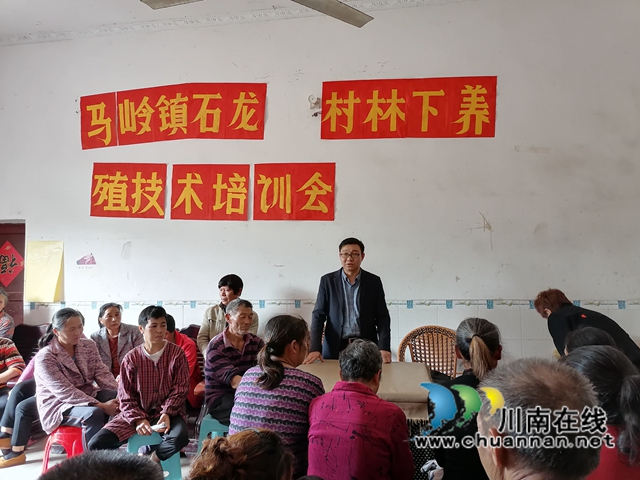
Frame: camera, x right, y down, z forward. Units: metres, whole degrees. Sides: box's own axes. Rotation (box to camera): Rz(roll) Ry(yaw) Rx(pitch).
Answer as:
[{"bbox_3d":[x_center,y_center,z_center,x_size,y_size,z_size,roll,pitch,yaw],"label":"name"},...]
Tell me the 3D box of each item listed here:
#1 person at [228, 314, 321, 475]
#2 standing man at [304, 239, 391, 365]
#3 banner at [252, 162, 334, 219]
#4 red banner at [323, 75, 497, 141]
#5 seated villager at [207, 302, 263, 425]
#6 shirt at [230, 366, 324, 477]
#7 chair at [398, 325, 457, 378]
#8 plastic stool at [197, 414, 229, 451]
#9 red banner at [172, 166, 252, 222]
[{"bbox_3d":[-0.162,0.941,2.280,0.470,1.200,0.650,-5,-7,37],"label":"person"},{"bbox_3d":[0.210,0.835,3.560,0.600,1.670,0.400,-1,-6,6],"label":"standing man"},{"bbox_3d":[-0.237,-0.441,4.597,0.770,0.538,0.015,-1,-4,10],"label":"banner"},{"bbox_3d":[0.791,-1.193,4.541,1.560,0.555,0.030,1,-6,9],"label":"red banner"},{"bbox_3d":[-0.478,1.017,3.200,0.480,1.240,0.650,4,-8,-38],"label":"seated villager"},{"bbox_3d":[-0.193,0.861,2.380,0.430,0.510,0.310,-3,-4,30],"label":"shirt"},{"bbox_3d":[0.940,1.205,3.860,0.560,0.950,0.560,0,-4,-9],"label":"chair"},{"bbox_3d":[-0.651,1.420,3.300,0.350,0.460,0.350,1,-6,-14],"label":"plastic stool"},{"bbox_3d":[-1.042,-0.453,4.735,0.772,0.538,0.015,-1,-4,10],"label":"red banner"}]

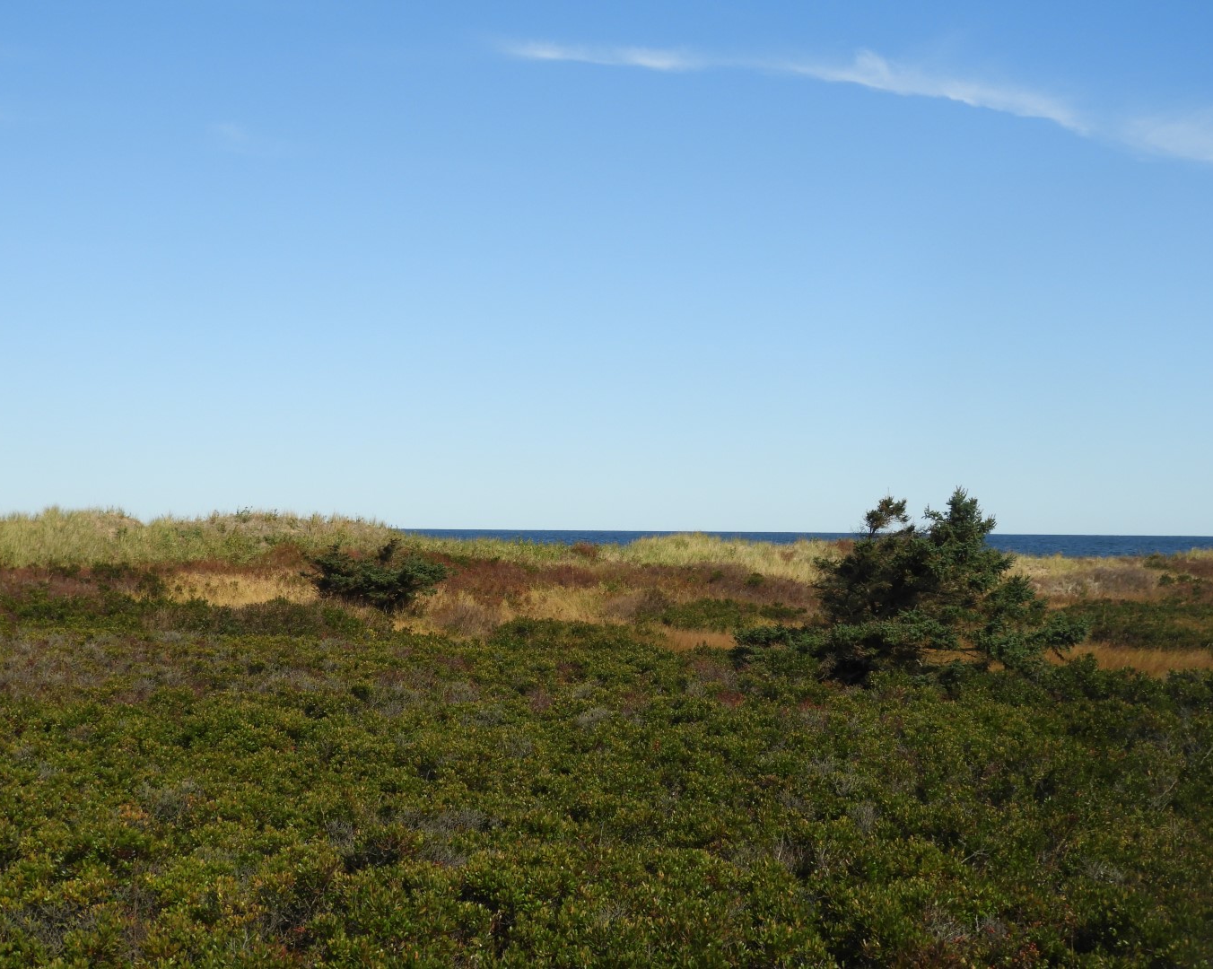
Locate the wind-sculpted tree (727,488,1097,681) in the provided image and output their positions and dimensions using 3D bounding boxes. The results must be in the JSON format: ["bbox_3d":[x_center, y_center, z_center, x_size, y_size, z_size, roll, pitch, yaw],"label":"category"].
[{"bbox_3d":[3.706,1.272,25.000,4.100,2.450,3.500,0,-1,0],"label":"wind-sculpted tree"}]

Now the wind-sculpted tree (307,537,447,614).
[{"bbox_3d":[-5.146,2.070,46.000,3.050,1.800,2.600,0,-1,0],"label":"wind-sculpted tree"}]

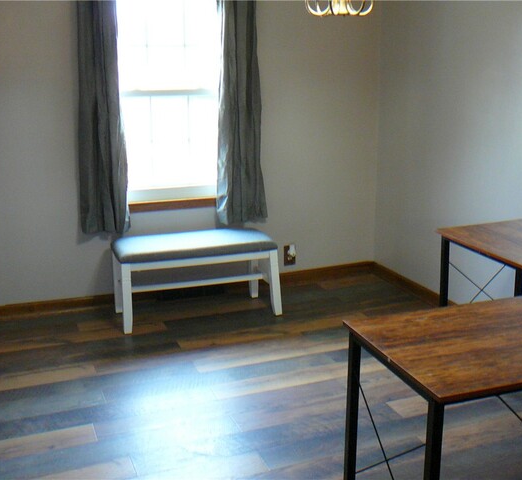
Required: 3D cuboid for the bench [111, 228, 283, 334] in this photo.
[{"bbox_3d":[-0.396,0.222,3.962,0.975,0.487,0.405,-5,16,-20],"label":"bench"}]

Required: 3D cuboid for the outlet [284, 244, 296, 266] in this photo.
[{"bbox_3d":[0.211,0.113,4.593,0.085,0.140,0.022,-5,16,-20],"label":"outlet"}]

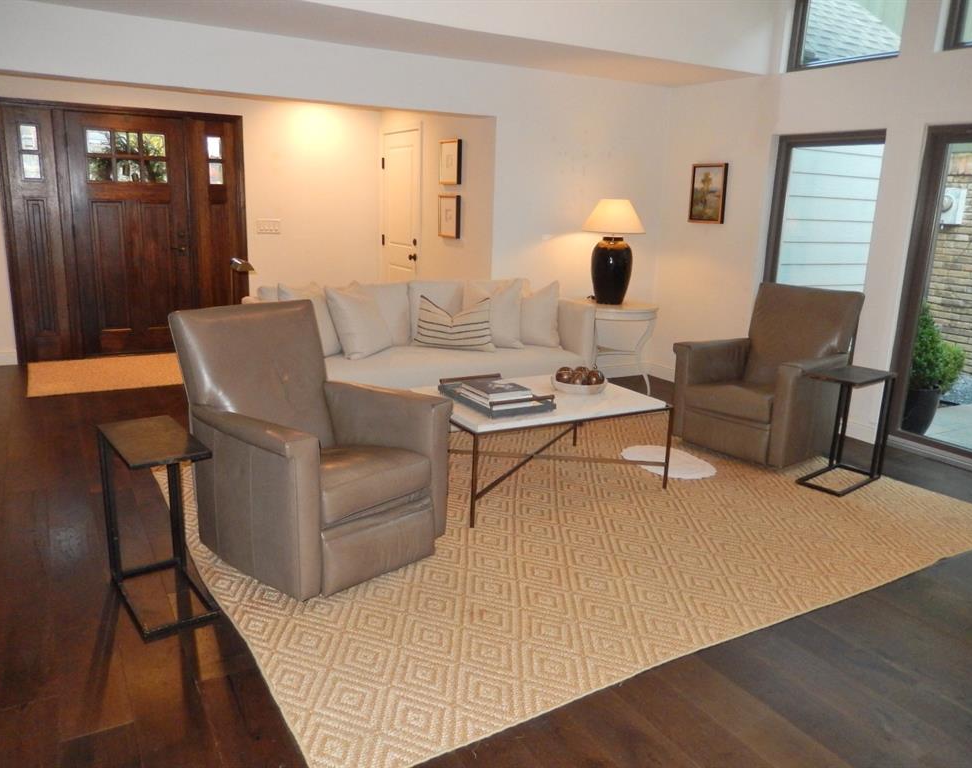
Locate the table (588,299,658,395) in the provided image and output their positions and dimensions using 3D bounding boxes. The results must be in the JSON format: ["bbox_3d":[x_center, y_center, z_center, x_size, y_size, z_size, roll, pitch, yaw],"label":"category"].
[{"bbox_3d":[0.987,-0.258,5.647,0.611,0.691,0.611,1,13,0],"label":"table"}]

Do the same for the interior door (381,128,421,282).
[{"bbox_3d":[-0.813,-1.339,7.117,0.066,2.052,0.857,-6,15,-28],"label":"interior door"}]

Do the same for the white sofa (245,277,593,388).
[{"bbox_3d":[-0.421,-0.219,4.889,2.076,0.882,0.916,-6,15,-28],"label":"white sofa"}]

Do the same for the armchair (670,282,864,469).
[{"bbox_3d":[1.741,-0.098,4.516,0.843,0.923,0.764,-9,16,-38],"label":"armchair"}]

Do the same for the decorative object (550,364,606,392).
[{"bbox_3d":[0.476,-0.032,3.836,0.292,0.113,0.292,1,13,0],"label":"decorative object"}]

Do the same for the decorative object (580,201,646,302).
[{"bbox_3d":[0.970,-0.998,5.614,0.473,0.768,0.473,1,13,0],"label":"decorative object"}]

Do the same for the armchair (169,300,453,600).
[{"bbox_3d":[-0.701,0.186,2.996,0.843,0.923,0.764,12,17,39],"label":"armchair"}]

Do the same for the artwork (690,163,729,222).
[{"bbox_3d":[1.702,-1.454,5.637,0.046,0.442,0.312,-6,15,-28],"label":"artwork"}]

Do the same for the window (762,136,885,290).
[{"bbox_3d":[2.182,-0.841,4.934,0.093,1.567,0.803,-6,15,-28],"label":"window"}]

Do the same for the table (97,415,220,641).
[{"bbox_3d":[-1.109,0.462,2.511,0.243,0.579,0.538,-8,16,-36],"label":"table"}]

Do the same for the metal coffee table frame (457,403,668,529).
[{"bbox_3d":[0.242,0.280,3.775,1.142,0.438,0.803,-6,15,-28],"label":"metal coffee table frame"}]

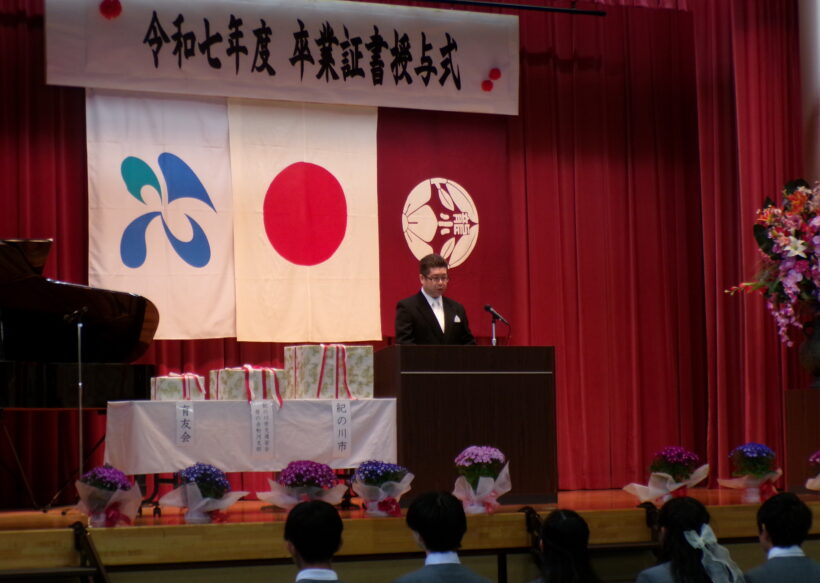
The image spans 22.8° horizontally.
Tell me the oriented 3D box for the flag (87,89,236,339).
[{"bbox_3d":[-1.694,-0.551,14.089,1.121,1.771,0.050,1,-5,-27],"label":"flag"}]

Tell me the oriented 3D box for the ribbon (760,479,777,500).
[{"bbox_3d":[2.251,1.245,12.775,0.110,0.150,0.080,1,-5,-27],"label":"ribbon"}]

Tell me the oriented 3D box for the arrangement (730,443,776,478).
[{"bbox_3d":[2.166,1.065,12.847,0.290,0.225,0.280,-1,-4,0],"label":"arrangement"}]

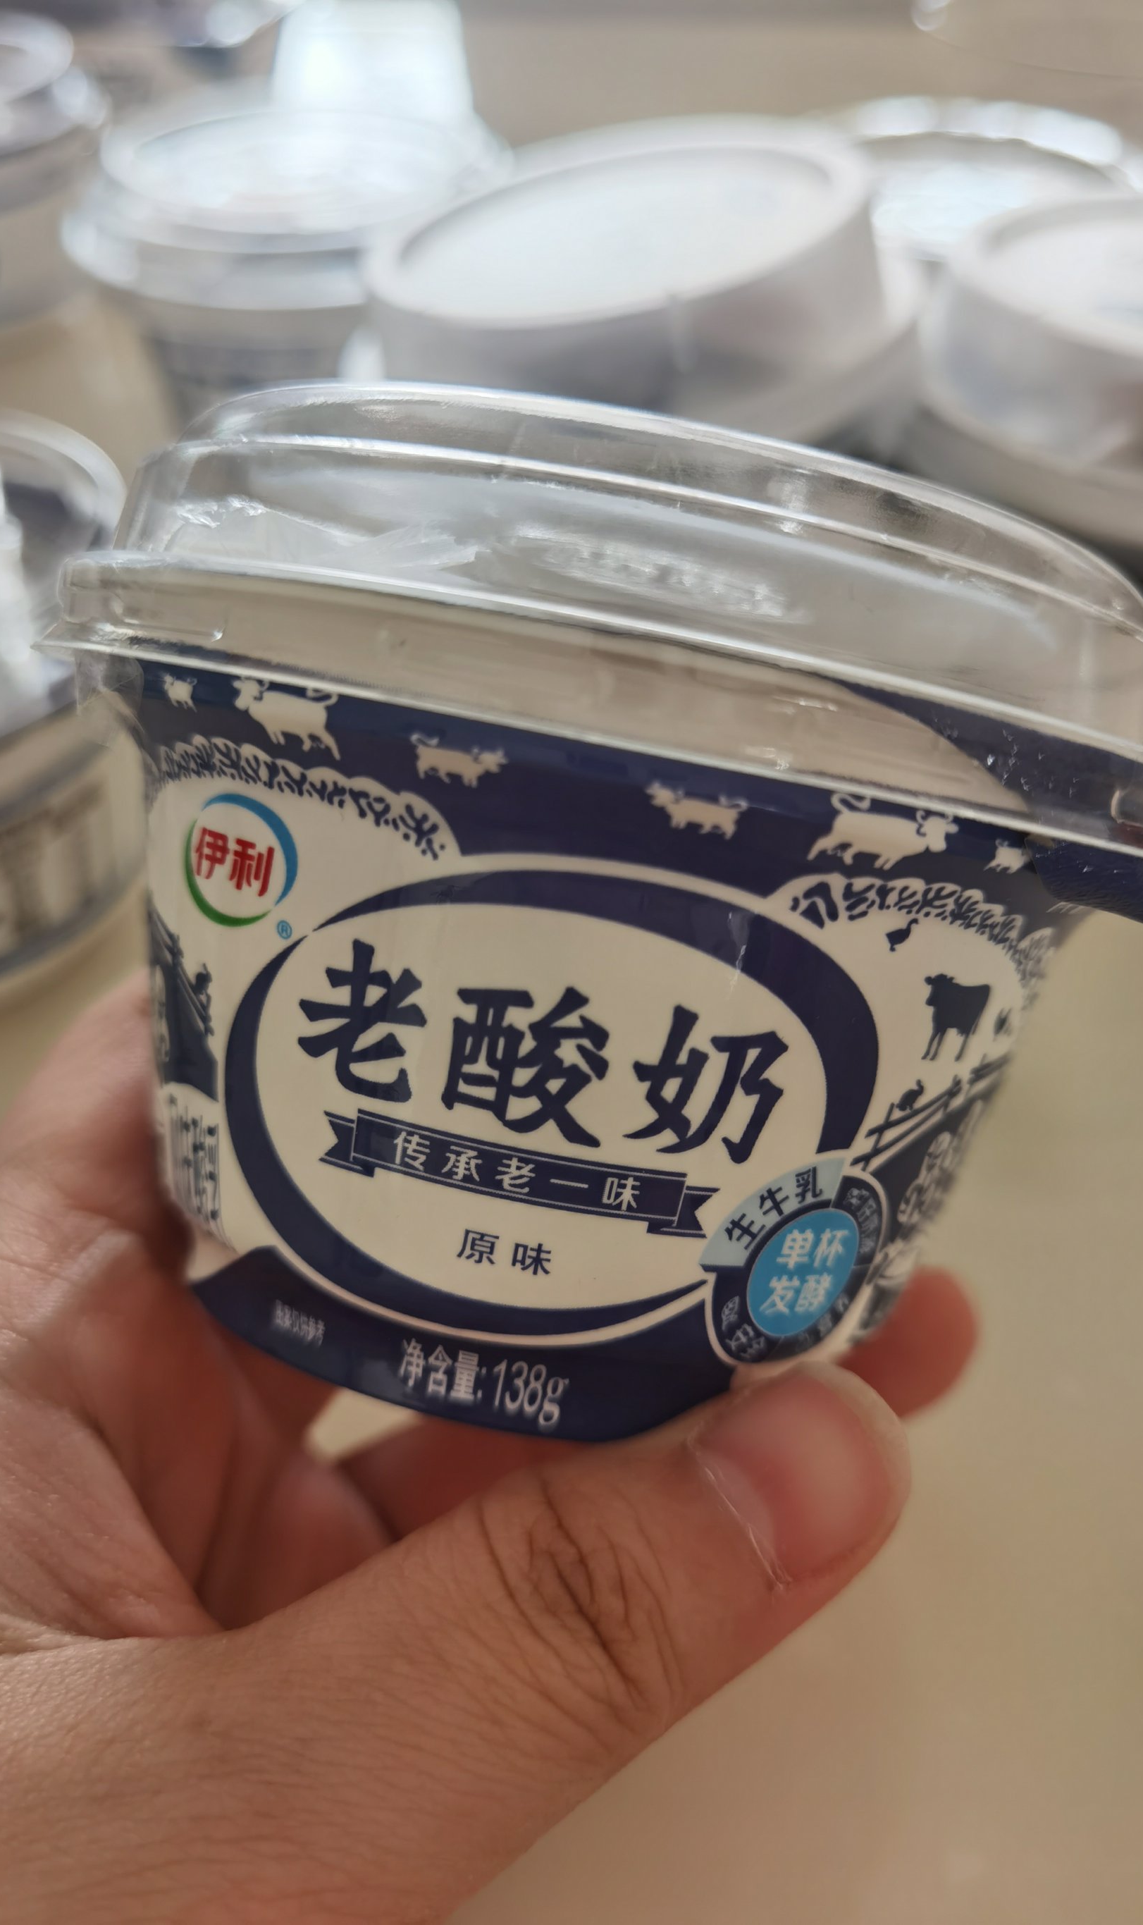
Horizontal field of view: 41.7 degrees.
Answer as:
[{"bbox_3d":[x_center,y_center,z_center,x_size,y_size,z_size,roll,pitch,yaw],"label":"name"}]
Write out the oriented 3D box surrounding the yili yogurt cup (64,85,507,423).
[{"bbox_3d":[-0.052,-0.132,0.310,0.095,0.065,0.095,0,46,0],"label":"yili yogurt cup"}]

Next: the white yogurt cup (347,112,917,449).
[{"bbox_3d":[0.012,-0.075,0.235,0.083,0.081,0.083,-7,45,7],"label":"white yogurt cup"}]

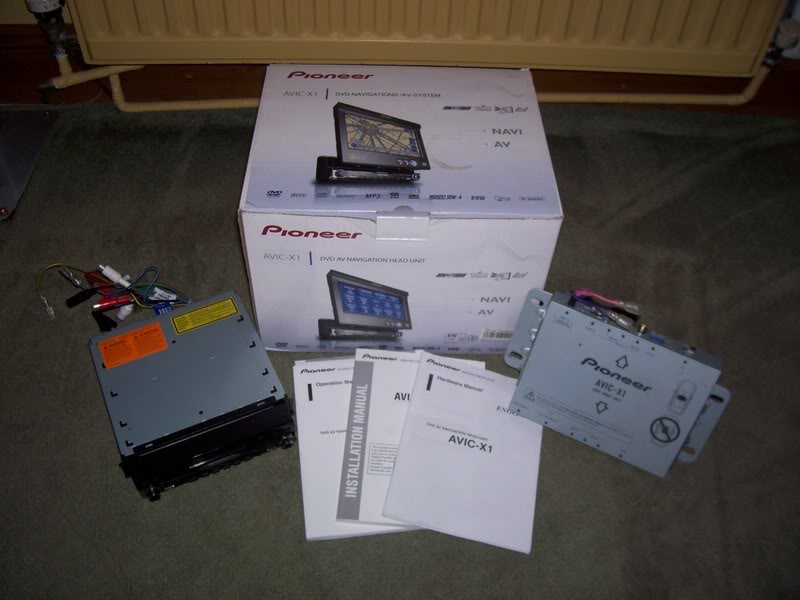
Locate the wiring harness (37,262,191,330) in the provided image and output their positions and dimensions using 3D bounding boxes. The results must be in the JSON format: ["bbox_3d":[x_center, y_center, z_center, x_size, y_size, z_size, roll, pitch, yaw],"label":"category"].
[{"bbox_3d":[-0.359,-0.007,0.987,0.198,0.035,0.100,2,48,0],"label":"wiring harness"}]

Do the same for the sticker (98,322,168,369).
[{"bbox_3d":[-0.301,0.051,0.890,0.068,0.001,0.041,-18,51,-18],"label":"sticker"}]

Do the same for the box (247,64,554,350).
[{"bbox_3d":[-0.001,-0.112,0.966,0.324,0.224,0.270,1,48,-1],"label":"box"}]

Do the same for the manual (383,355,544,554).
[{"bbox_3d":[0.078,0.160,0.863,0.152,0.007,0.215,11,49,5],"label":"manual"}]

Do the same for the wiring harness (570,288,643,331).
[{"bbox_3d":[0.214,0.010,0.815,0.074,0.033,0.033,21,51,16],"label":"wiring harness"}]

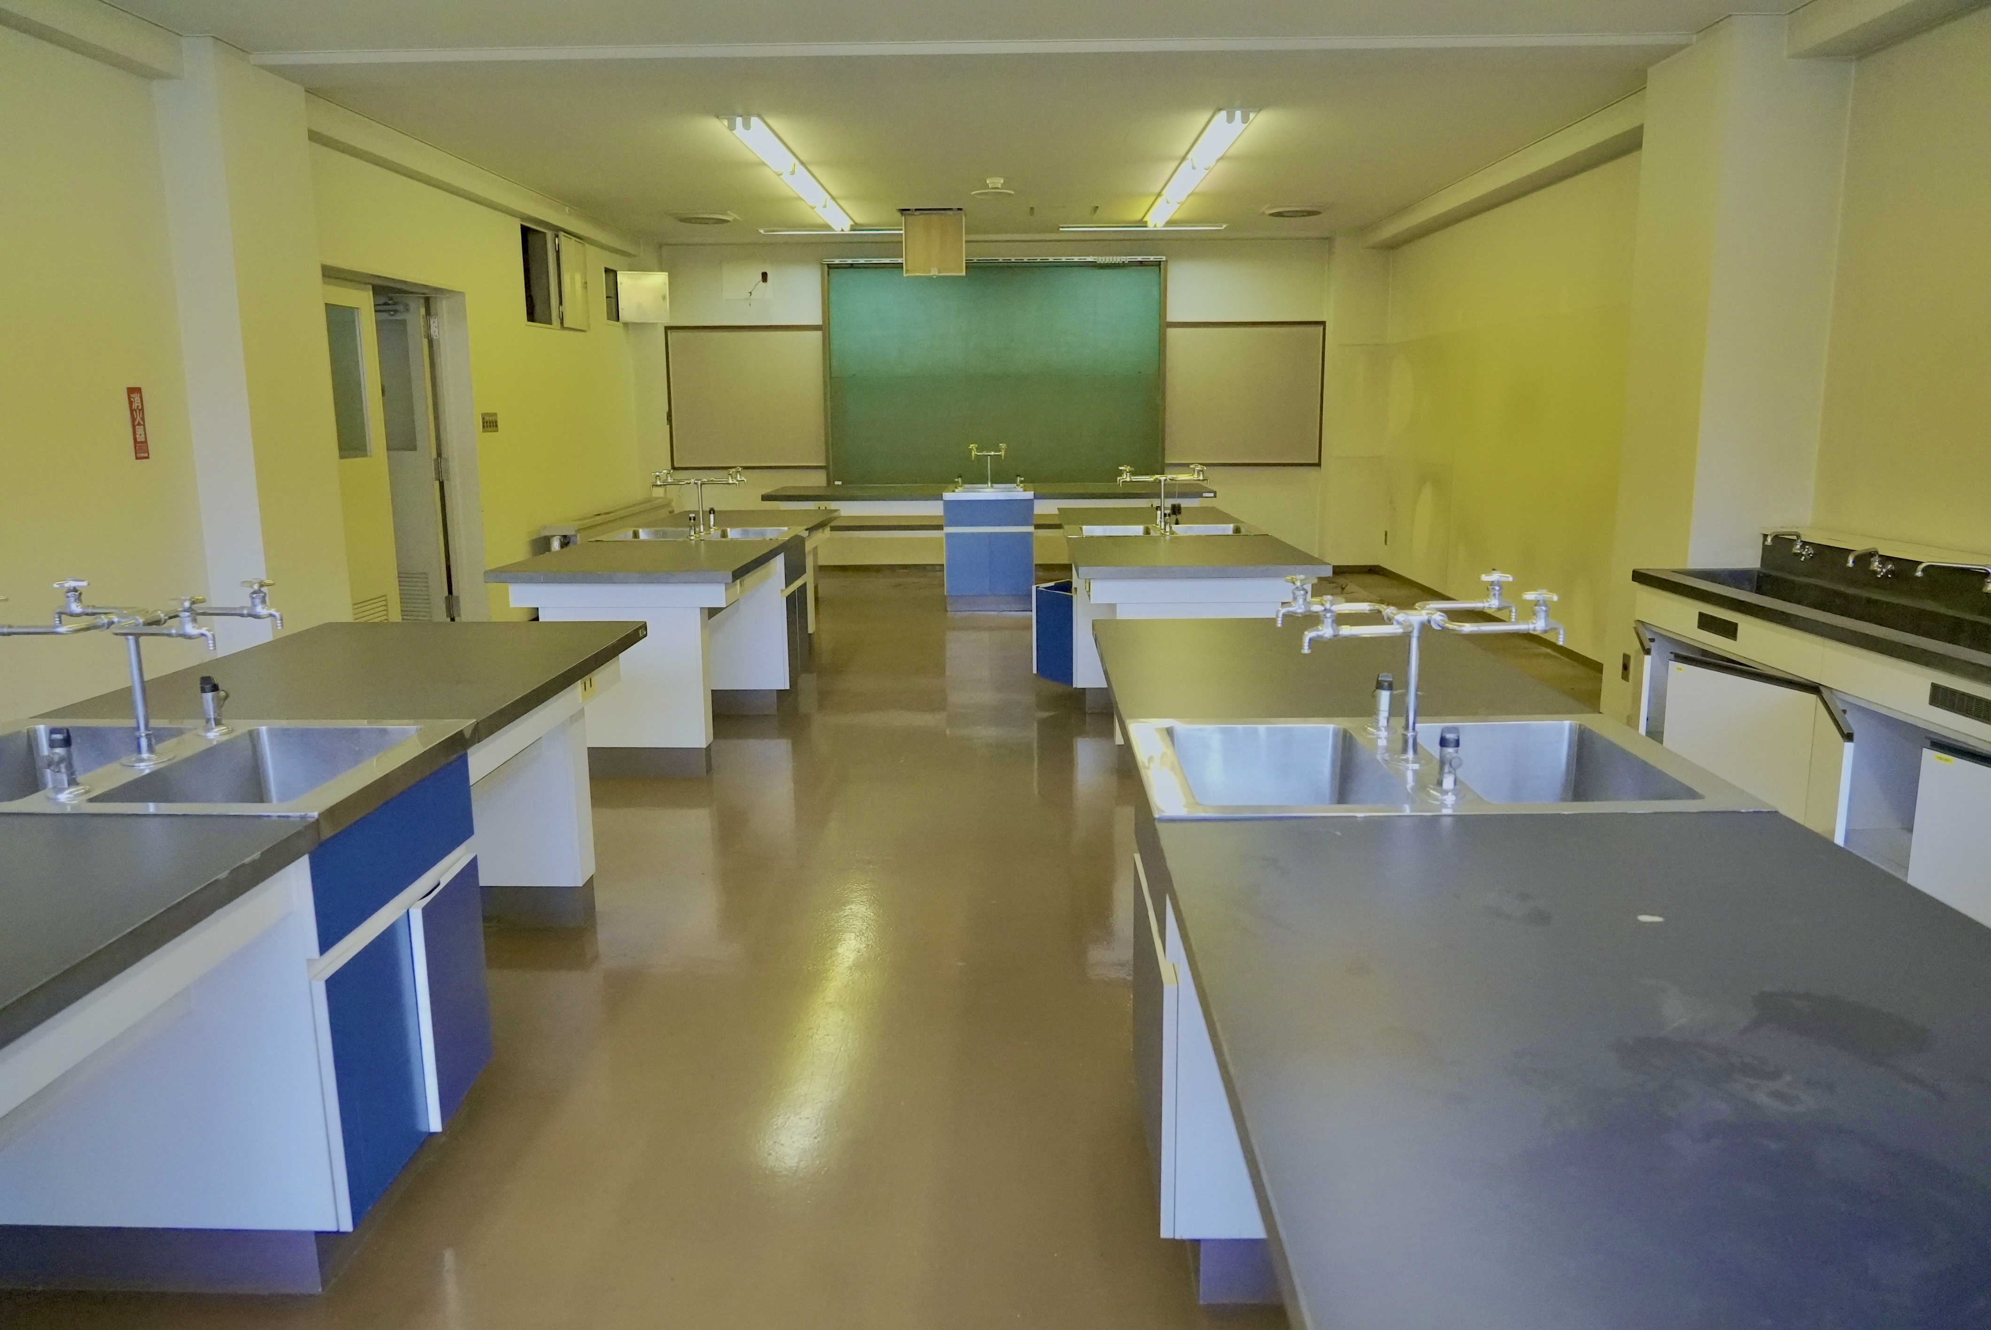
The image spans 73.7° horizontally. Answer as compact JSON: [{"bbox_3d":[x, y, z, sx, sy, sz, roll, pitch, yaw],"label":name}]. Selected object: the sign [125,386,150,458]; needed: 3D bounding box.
[{"bbox_3d":[-3.085,-0.868,4.789,0.008,0.252,0.080,0,11,1],"label":"sign"}]

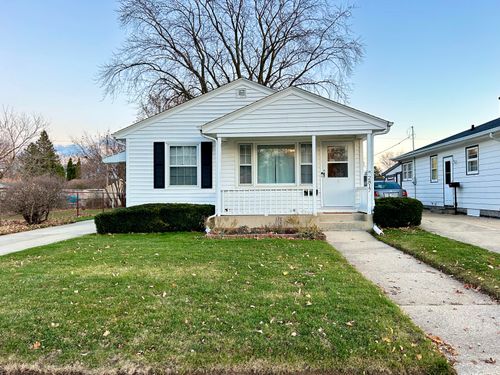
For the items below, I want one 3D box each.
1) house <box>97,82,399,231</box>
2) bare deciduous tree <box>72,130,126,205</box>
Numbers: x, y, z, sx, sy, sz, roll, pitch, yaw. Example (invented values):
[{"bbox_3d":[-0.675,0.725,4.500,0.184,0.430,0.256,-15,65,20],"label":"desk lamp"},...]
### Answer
[{"bbox_3d":[0.170,-1.020,15.400,8.400,4.500,10.500,0,-1,6],"label":"house"},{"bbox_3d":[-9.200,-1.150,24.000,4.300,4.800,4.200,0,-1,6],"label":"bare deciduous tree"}]

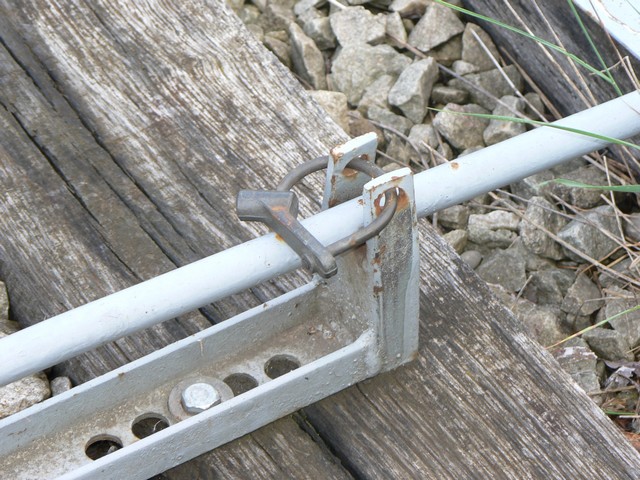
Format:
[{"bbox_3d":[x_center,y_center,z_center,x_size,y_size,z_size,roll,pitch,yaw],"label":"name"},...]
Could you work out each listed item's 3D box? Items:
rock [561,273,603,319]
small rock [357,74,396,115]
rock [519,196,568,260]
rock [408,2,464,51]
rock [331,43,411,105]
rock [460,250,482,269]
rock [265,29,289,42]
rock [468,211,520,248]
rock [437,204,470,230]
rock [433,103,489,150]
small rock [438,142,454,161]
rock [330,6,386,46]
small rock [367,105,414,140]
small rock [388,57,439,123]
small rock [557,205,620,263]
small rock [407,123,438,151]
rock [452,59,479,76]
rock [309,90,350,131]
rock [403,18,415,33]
[{"bbox_3d":[0.179,0.038,2.255,0.026,0.021,0.027,-23,51,-20],"label":"rock"},{"bbox_3d":[0.044,-0.110,2.477,0.032,0.022,0.033,0,49,0],"label":"small rock"},{"bbox_3d":[0.162,-0.008,2.387,0.036,0.033,0.042,15,50,13],"label":"rock"},{"bbox_3d":[0.093,-0.169,2.620,0.045,0.032,0.040,0,46,0],"label":"rock"},{"bbox_3d":[0.040,-0.131,2.596,0.063,0.039,0.055,0,46,0],"label":"rock"},{"bbox_3d":[0.109,0.014,2.368,0.017,0.011,0.013,0,49,0],"label":"rock"},{"bbox_3d":[-0.031,-0.150,2.422,0.017,0.010,0.013,0,47,0],"label":"rock"},{"bbox_3d":[0.127,-0.008,2.387,0.039,0.023,0.024,0,49,0],"label":"rock"},{"bbox_3d":[0.102,-0.017,2.494,0.025,0.019,0.022,0,46,0],"label":"rock"},{"bbox_3d":[0.109,-0.088,2.548,0.043,0.033,0.038,0,46,0],"label":"rock"},{"bbox_3d":[0.090,-0.063,2.355,0.011,0.011,0.013,0,47,0],"label":"small rock"},{"bbox_3d":[0.031,-0.170,2.613,0.044,0.030,0.036,0,46,0],"label":"rock"},{"bbox_3d":[0.053,-0.088,2.457,0.036,0.020,0.026,-11,50,-10],"label":"small rock"},{"bbox_3d":[0.067,-0.108,2.355,0.027,0.030,0.047,13,49,12],"label":"small rock"},{"bbox_3d":[0.201,-0.005,2.468,0.048,0.036,0.043,0,46,0],"label":"small rock"},{"bbox_3d":[0.080,-0.079,2.547,0.023,0.019,0.022,0,46,0],"label":"small rock"},{"bbox_3d":[0.106,-0.125,2.392,0.021,0.012,0.014,0,47,0],"label":"rock"},{"bbox_3d":[0.007,-0.096,2.465,0.032,0.023,0.030,0,49,0],"label":"rock"},{"bbox_3d":[0.071,-0.172,2.643,0.012,0.011,0.013,0,46,0],"label":"rock"}]

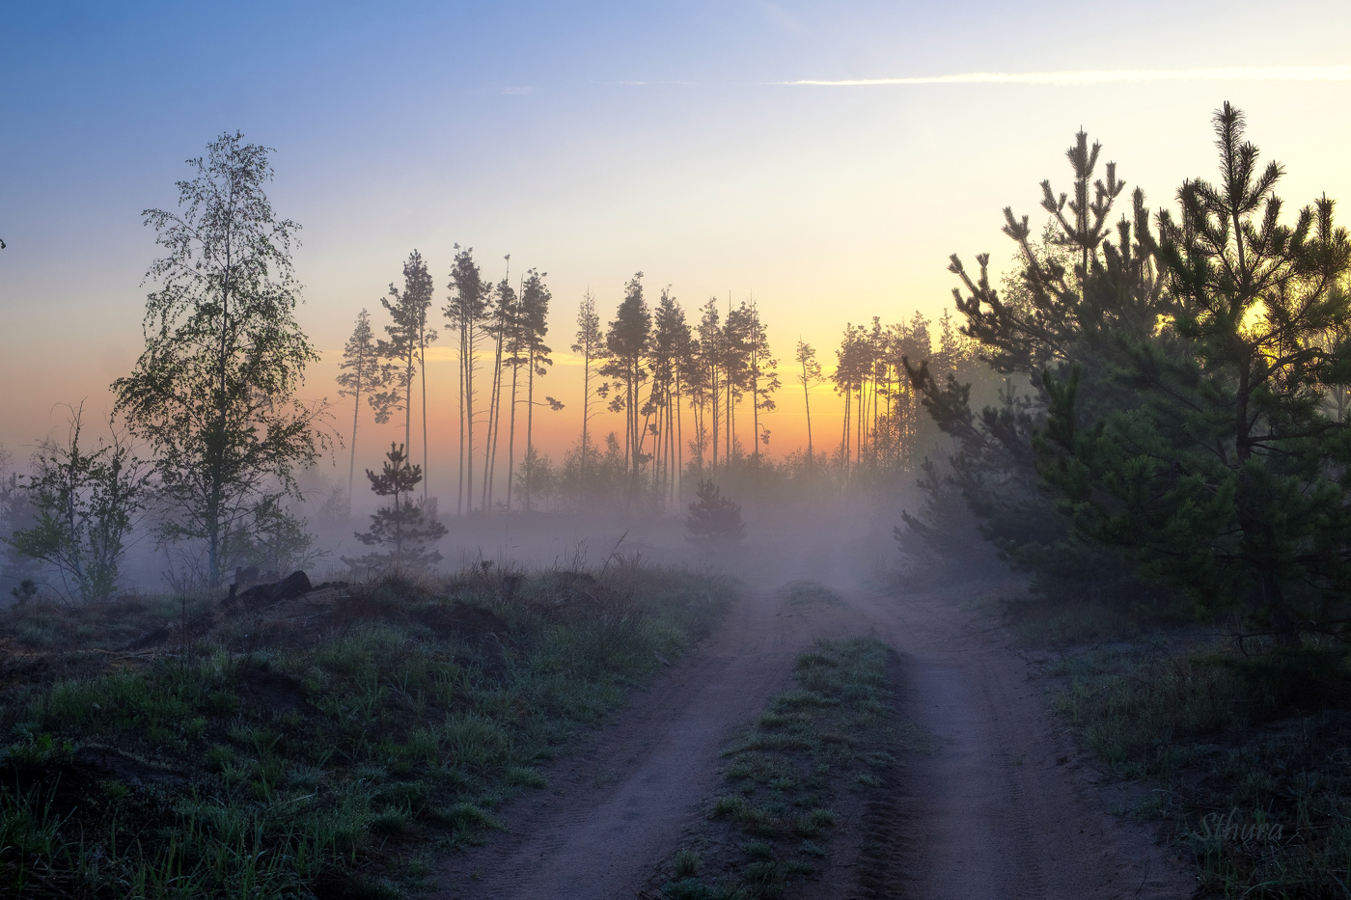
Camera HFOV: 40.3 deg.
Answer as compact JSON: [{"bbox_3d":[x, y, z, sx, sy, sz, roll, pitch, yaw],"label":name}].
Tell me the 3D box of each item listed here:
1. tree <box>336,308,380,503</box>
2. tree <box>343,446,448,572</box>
[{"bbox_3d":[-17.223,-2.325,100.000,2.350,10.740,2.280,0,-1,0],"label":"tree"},{"bbox_3d":[-4.268,0.940,28.000,1.580,2.110,1.530,0,-1,0],"label":"tree"}]

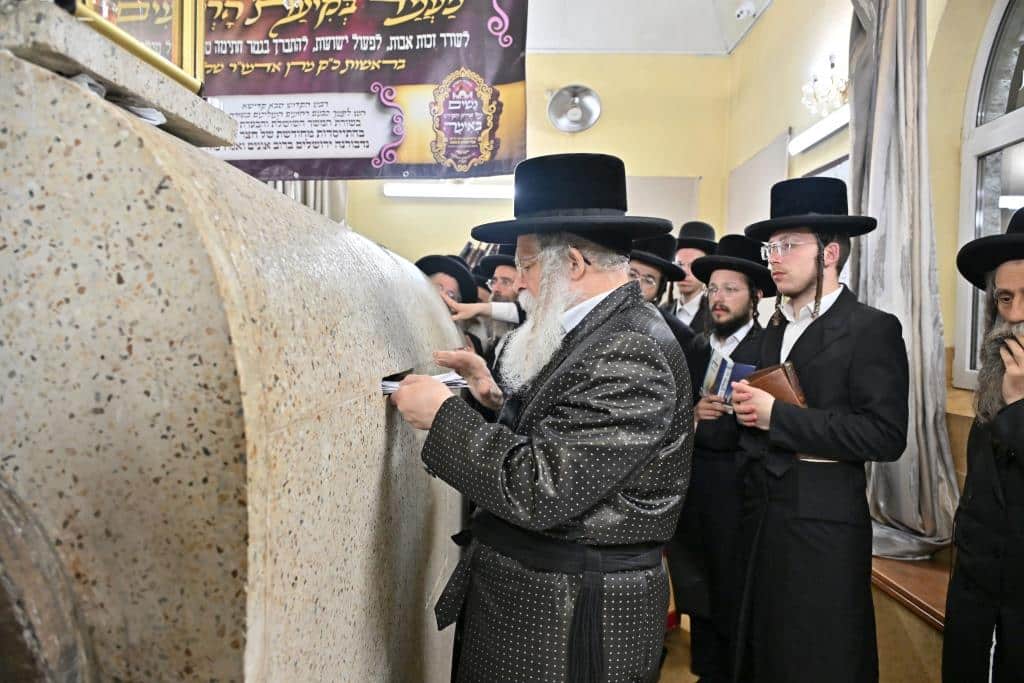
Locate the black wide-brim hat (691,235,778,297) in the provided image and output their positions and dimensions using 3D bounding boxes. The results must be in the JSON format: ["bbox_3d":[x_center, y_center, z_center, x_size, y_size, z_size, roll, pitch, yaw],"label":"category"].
[{"bbox_3d":[0.844,-0.288,2.550,0.350,0.135,0.330,19,-12,-41],"label":"black wide-brim hat"}]

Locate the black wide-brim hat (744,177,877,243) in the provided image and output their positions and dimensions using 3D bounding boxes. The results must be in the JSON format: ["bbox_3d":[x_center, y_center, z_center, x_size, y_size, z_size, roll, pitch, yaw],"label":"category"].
[{"bbox_3d":[0.845,-0.379,1.950,0.360,0.135,0.335,-3,0,-6],"label":"black wide-brim hat"}]

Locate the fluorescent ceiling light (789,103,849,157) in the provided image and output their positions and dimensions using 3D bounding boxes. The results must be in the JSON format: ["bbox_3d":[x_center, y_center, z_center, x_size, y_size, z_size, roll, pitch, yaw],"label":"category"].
[{"bbox_3d":[1.360,-0.920,2.790,0.060,0.080,1.120,0,2,0],"label":"fluorescent ceiling light"}]

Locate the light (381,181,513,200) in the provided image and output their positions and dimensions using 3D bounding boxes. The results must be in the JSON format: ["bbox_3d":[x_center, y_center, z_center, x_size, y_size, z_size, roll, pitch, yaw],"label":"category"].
[{"bbox_3d":[-0.220,-0.963,4.370,1.200,0.080,0.060,0,2,0],"label":"light"}]

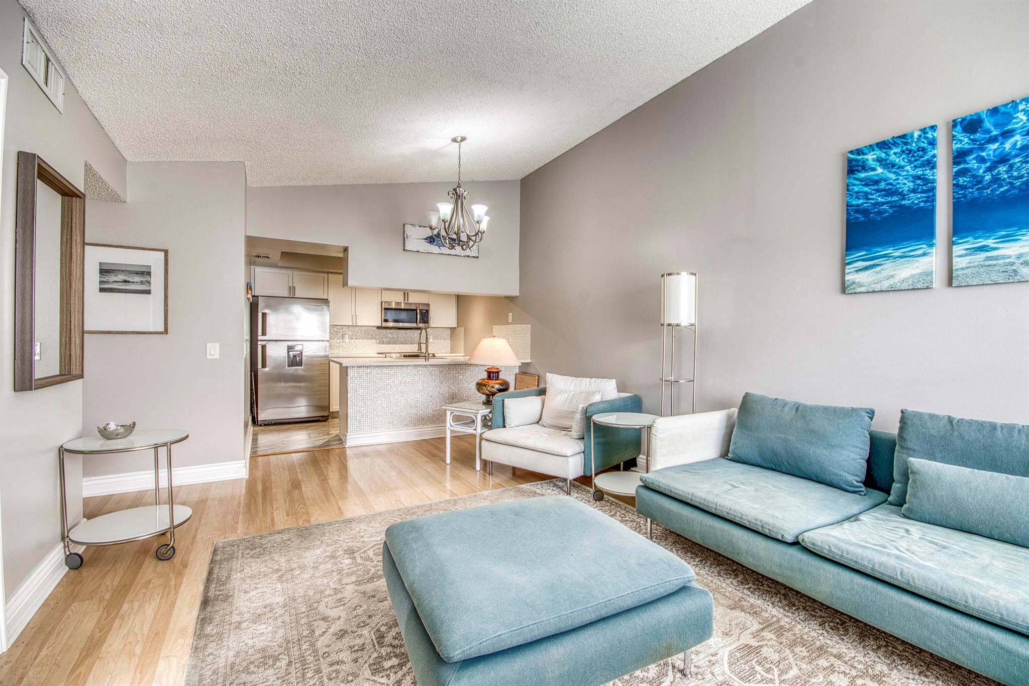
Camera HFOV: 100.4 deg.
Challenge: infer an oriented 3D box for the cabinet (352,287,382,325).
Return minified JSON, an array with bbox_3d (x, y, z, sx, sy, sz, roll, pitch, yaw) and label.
[{"bbox_3d":[-2.311,-0.634,6.691,0.388,0.743,0.340,1,0,-31],"label":"cabinet"}]

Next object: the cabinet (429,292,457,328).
[{"bbox_3d":[-1.320,-0.646,7.588,0.515,0.760,0.330,0,0,-30],"label":"cabinet"}]

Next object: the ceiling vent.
[{"bbox_3d":[-2.019,-1.169,1.837,0.020,0.188,0.380,0,0,-30],"label":"ceiling vent"}]

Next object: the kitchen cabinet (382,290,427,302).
[{"bbox_3d":[-1.812,-0.828,6.994,0.772,0.345,0.340,1,0,-31],"label":"kitchen cabinet"}]

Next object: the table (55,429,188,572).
[{"bbox_3d":[-1.994,0.807,2.231,0.510,0.620,0.510,1,0,-31],"label":"table"}]

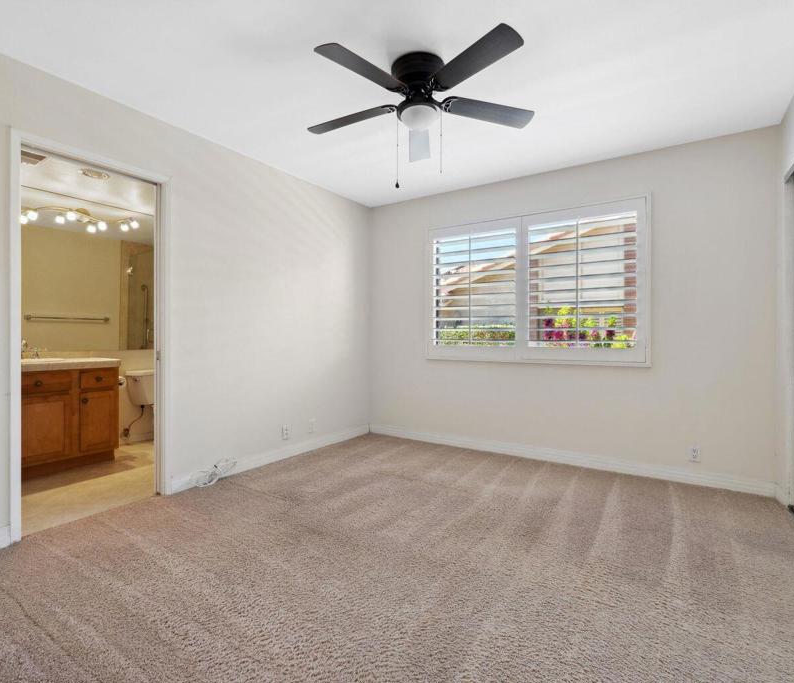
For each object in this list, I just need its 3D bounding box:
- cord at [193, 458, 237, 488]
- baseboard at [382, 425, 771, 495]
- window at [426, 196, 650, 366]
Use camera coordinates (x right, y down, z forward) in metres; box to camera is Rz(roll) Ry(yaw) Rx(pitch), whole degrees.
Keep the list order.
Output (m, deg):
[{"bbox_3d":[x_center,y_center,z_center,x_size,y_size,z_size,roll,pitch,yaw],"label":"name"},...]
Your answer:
[{"bbox_3d":[-1.288,0.940,3.039,0.075,0.130,0.345,1,1,33],"label":"cord"},{"bbox_3d":[1.100,0.959,3.709,3.310,0.102,0.020,1,1,33],"label":"baseboard"},{"bbox_3d":[1.099,-0.463,3.700,1.900,1.285,0.080,1,1,33],"label":"window"}]

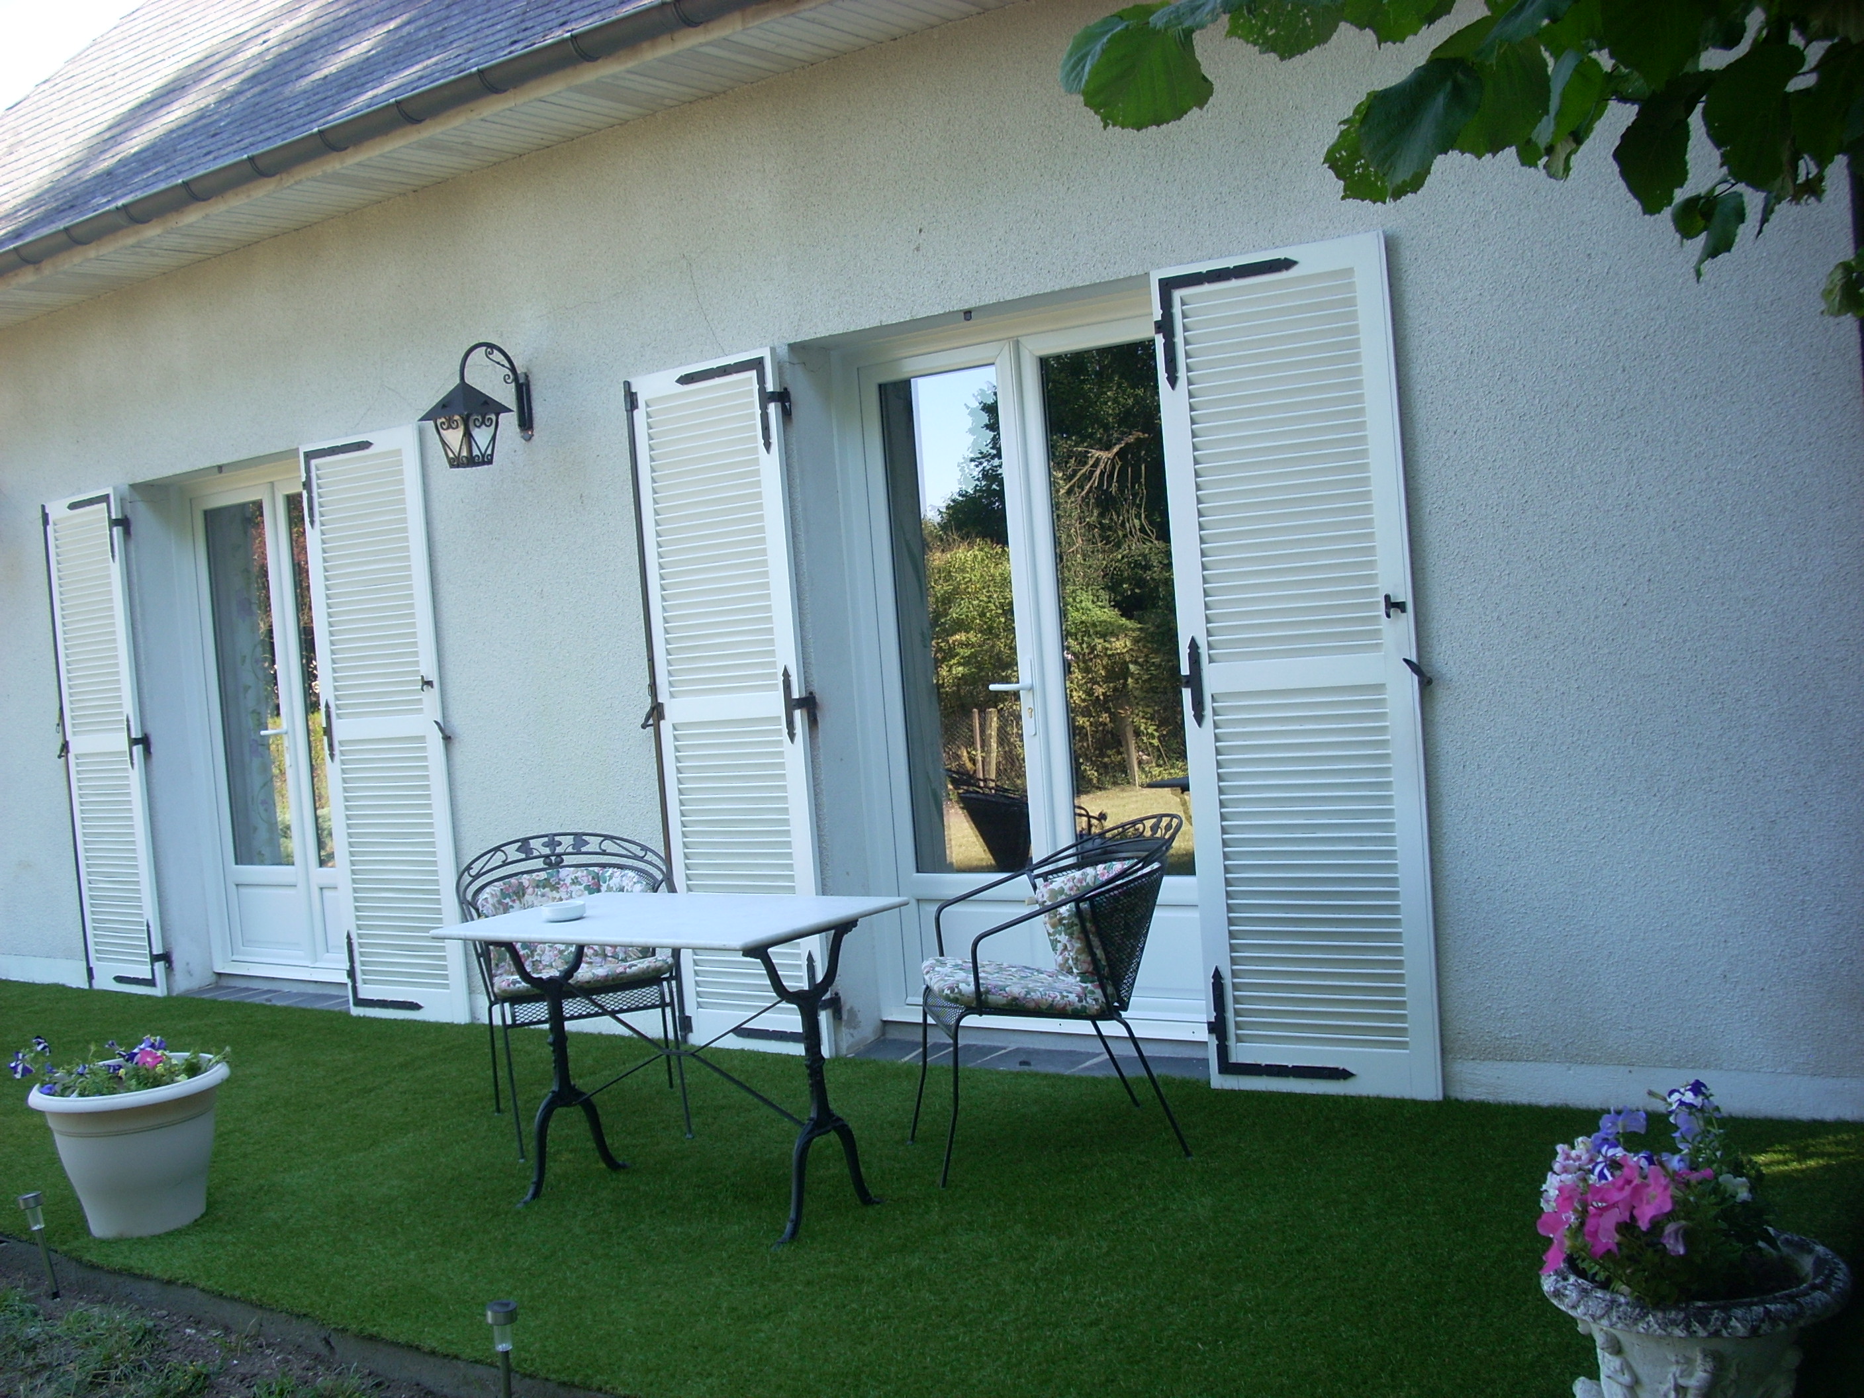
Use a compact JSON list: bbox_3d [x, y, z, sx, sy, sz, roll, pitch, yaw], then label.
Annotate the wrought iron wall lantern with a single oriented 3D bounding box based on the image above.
[{"bbox_3d":[-1.496,-0.982,6.658,0.220,0.417,0.378,-3,2,38],"label":"wrought iron wall lantern"}]

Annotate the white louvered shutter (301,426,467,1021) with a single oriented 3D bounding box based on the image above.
[{"bbox_3d":[-2.070,0.113,7.538,0.697,2.212,0.050,-3,2,38],"label":"white louvered shutter"}]

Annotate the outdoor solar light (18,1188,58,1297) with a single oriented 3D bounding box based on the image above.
[{"bbox_3d":[-2.015,1.239,4.520,0.060,0.252,0.060,-14,0,38],"label":"outdoor solar light"}]

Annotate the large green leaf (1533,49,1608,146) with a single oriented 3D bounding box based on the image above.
[{"bbox_3d":[0.576,-0.543,1.800,0.065,0.090,0.045,-4,2,21],"label":"large green leaf"}]

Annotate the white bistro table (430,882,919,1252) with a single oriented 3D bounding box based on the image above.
[{"bbox_3d":[-0.599,0.858,4.712,1.010,0.693,0.590,-3,2,36],"label":"white bistro table"}]

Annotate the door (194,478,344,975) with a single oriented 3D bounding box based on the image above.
[{"bbox_3d":[-2.599,0.121,8.091,1.220,2.040,0.080,-3,2,38],"label":"door"}]

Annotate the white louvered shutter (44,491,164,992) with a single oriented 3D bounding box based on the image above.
[{"bbox_3d":[-3.632,0.201,8.752,0.561,2.182,0.050,-3,2,38],"label":"white louvered shutter"}]

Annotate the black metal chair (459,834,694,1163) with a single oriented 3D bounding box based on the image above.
[{"bbox_3d":[-0.982,0.797,5.624,0.610,0.800,0.721,-5,1,-15],"label":"black metal chair"}]

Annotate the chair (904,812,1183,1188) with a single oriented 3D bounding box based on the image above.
[{"bbox_3d":[0.285,0.717,4.943,0.696,0.800,0.610,-5,1,-14],"label":"chair"}]

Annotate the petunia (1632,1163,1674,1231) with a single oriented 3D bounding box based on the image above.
[{"bbox_3d":[0.875,0.604,2.420,0.060,0.078,0.045,-4,2,19],"label":"petunia"}]

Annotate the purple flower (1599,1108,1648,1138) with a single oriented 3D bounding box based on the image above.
[{"bbox_3d":[0.839,0.515,2.420,0.058,0.038,0.045,-4,2,18],"label":"purple flower"}]

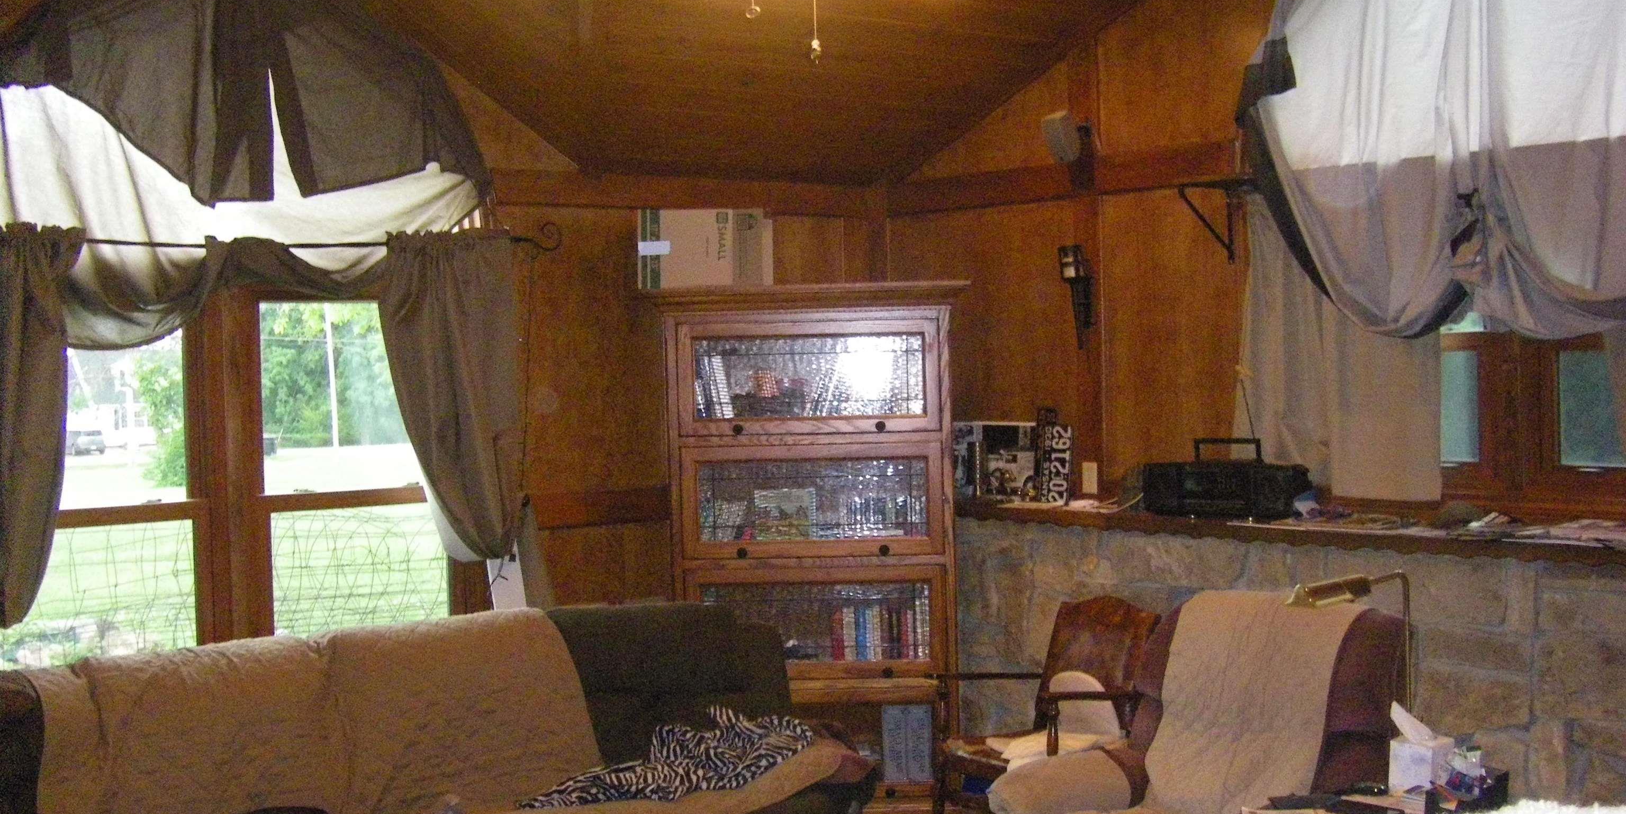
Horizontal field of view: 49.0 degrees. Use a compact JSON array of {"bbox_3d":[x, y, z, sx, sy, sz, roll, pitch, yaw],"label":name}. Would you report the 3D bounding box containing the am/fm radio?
[{"bbox_3d":[1.410,0.249,6.086,0.560,0.281,0.200,0,2,43],"label":"am/fm radio"}]

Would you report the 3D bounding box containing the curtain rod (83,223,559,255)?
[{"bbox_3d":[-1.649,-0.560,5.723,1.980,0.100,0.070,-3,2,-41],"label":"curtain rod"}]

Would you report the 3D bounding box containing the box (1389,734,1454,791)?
[{"bbox_3d":[1.422,0.846,4.170,0.115,0.122,0.115,-3,2,-41],"label":"box"}]

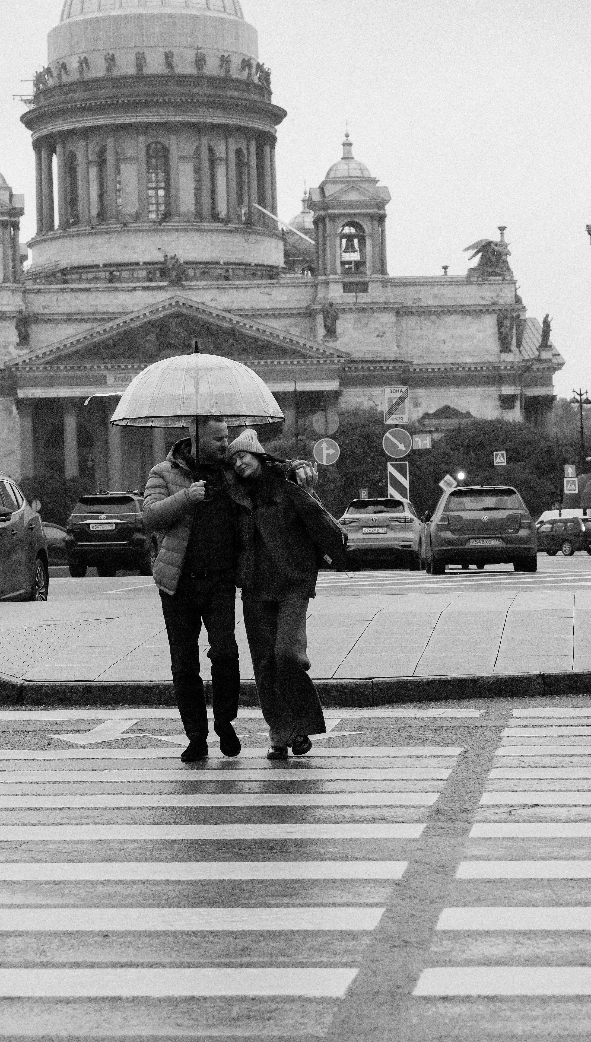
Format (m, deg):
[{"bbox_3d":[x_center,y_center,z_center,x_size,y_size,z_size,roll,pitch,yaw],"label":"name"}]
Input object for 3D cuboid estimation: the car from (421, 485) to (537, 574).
[{"bbox_3d":[3.111,0.139,41.129,1.800,1.450,4.260,-1,0,1],"label":"car"}]

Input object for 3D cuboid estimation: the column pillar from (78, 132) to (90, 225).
[{"bbox_3d":[-29.110,-47.042,330.512,1.500,12.768,1.500,-1,0,-6],"label":"column pillar"}]

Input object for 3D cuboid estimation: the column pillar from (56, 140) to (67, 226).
[{"bbox_3d":[-32.498,-47.044,333.307,1.500,12.989,1.500,-1,0,-6],"label":"column pillar"}]

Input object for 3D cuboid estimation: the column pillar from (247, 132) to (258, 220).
[{"bbox_3d":[-5.948,-48.350,336.107,1.500,12.643,1.500,-1,0,-6],"label":"column pillar"}]

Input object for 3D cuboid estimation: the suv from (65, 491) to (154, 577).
[{"bbox_3d":[-3.800,0.300,55.200,1.890,1.900,4.820,-2,0,7],"label":"suv"}]

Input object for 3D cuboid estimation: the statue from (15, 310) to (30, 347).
[{"bbox_3d":[-36.343,-25.722,320.000,1.900,4.900,1.600,-2,0,-6],"label":"statue"}]

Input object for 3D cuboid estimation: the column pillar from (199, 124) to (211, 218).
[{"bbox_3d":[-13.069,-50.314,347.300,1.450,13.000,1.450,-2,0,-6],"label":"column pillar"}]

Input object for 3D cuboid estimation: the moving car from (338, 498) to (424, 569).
[{"bbox_3d":[2.001,0.264,53.748,1.860,1.630,4.540,-1,0,8],"label":"moving car"}]

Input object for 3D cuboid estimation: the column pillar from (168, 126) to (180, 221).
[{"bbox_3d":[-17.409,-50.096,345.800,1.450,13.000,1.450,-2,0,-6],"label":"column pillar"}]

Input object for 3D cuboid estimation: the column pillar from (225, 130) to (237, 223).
[{"bbox_3d":[-9.225,-48.938,341.400,1.700,13.500,1.700,-2,0,-5],"label":"column pillar"}]

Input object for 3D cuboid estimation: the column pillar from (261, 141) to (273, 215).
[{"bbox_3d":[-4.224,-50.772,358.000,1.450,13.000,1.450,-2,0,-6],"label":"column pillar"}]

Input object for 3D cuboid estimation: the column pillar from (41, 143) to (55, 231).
[{"bbox_3d":[-35.796,-48.520,347.100,1.700,13.500,1.700,-2,0,-5],"label":"column pillar"}]

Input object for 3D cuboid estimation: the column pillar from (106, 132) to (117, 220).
[{"bbox_3d":[-25.185,-47.286,328.704,1.500,12.364,1.500,-1,0,-6],"label":"column pillar"}]

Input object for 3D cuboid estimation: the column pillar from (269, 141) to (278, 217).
[{"bbox_3d":[-3.014,-48.396,344.542,1.500,12.960,1.500,-1,0,-6],"label":"column pillar"}]

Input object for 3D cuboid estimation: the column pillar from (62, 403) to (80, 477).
[{"bbox_3d":[-28.628,-7.344,307.400,2.000,16.800,2.000,-2,0,-5],"label":"column pillar"}]

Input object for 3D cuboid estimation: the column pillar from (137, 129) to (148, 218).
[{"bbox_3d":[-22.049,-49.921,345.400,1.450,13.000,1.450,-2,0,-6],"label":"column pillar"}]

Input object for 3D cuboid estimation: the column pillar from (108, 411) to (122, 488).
[{"bbox_3d":[-23.069,-7.460,307.900,2.000,16.800,2.000,-2,0,-5],"label":"column pillar"}]

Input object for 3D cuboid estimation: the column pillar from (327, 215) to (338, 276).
[{"bbox_3d":[4.988,-36.192,316.437,1.300,7.935,1.300,-1,0,-6],"label":"column pillar"}]

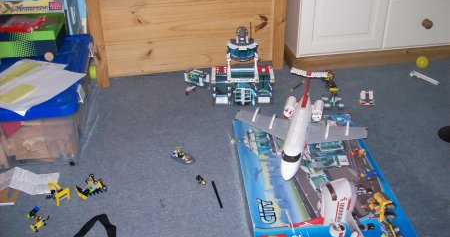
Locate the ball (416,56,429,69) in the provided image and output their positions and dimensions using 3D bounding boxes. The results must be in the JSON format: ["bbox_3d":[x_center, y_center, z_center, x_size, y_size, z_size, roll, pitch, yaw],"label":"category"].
[{"bbox_3d":[0.918,-0.259,2.171,0.061,0.061,0.061,13,38,21],"label":"ball"}]

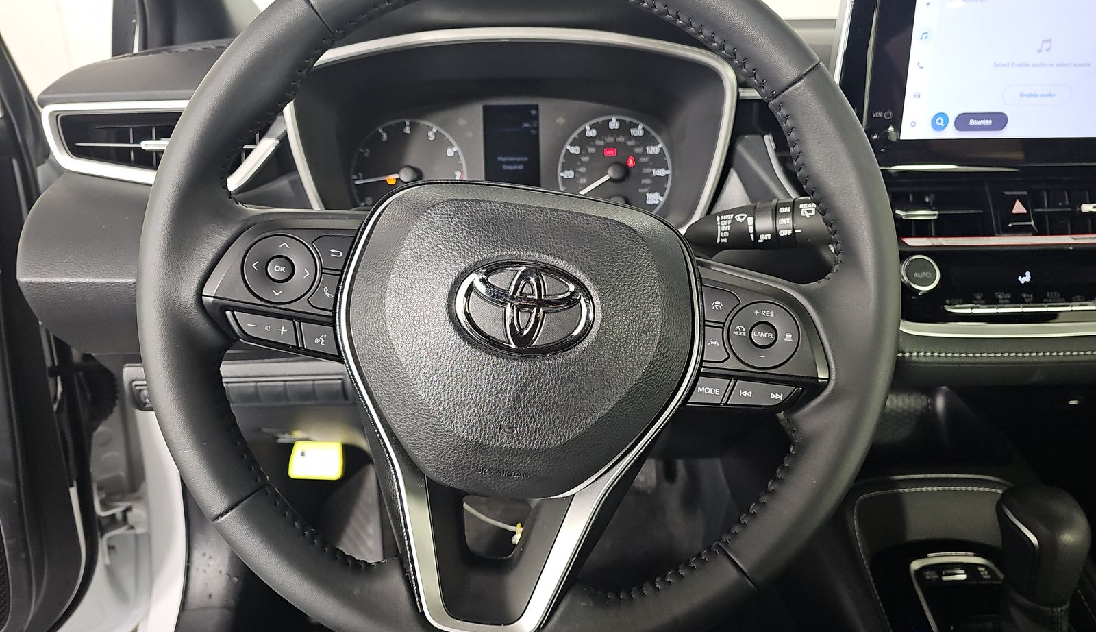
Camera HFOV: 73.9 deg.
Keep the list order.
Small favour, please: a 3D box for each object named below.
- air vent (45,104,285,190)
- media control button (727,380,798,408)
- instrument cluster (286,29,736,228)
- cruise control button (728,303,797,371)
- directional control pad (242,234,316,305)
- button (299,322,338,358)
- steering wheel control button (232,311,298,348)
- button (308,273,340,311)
[{"bbox_3d":[-0.278,-0.122,0.532,0.170,0.064,0.040,-1,22,-2],"label":"air vent"},{"bbox_3d":[0.109,0.041,0.375,0.034,0.014,0.007,7,1,-3],"label":"media control button"},{"bbox_3d":[-0.027,-0.136,0.557,0.338,0.157,0.040,0,14,-2],"label":"instrument cluster"},{"bbox_3d":[0.108,0.009,0.368,0.036,0.034,0.008,7,1,-3],"label":"cruise control button"},{"bbox_3d":[-0.132,-0.023,0.358,0.035,0.034,0.009,8,0,0],"label":"directional control pad"},{"bbox_3d":[-0.114,0.011,0.364,0.021,0.015,0.007,7,1,-3],"label":"button"},{"bbox_3d":[-0.140,0.007,0.361,0.032,0.013,0.008,9,0,0],"label":"steering wheel control button"},{"bbox_3d":[-0.110,-0.011,0.357,0.015,0.018,0.007,8,0,0],"label":"button"}]

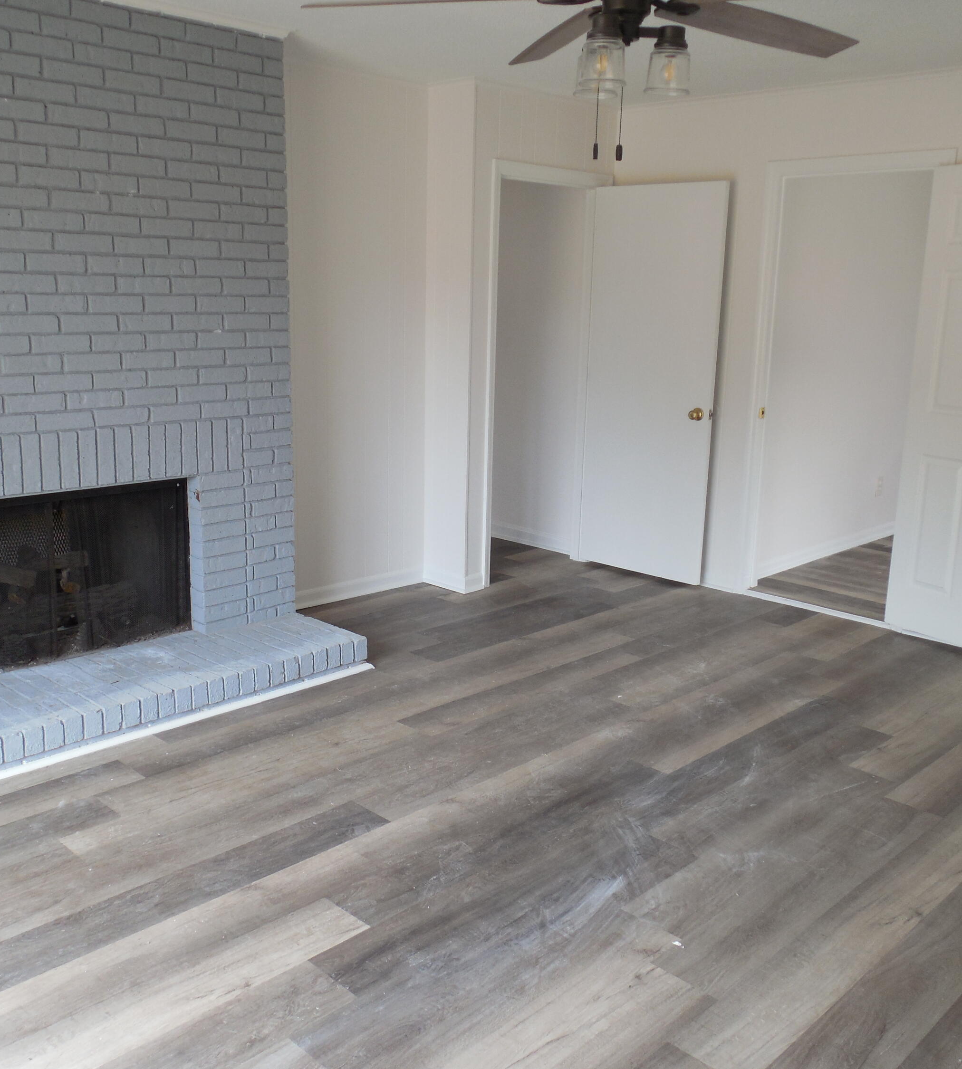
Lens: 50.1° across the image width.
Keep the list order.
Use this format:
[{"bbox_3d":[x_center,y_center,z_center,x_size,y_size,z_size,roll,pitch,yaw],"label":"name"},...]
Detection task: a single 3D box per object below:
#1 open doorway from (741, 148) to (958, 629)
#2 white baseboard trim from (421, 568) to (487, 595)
[{"bbox_3d":[1.679,-0.658,4.848,0.853,2.110,0.130,14,18,43],"label":"open doorway"},{"bbox_3d":[-0.139,0.226,5.358,0.298,0.083,0.146,14,18,43],"label":"white baseboard trim"}]

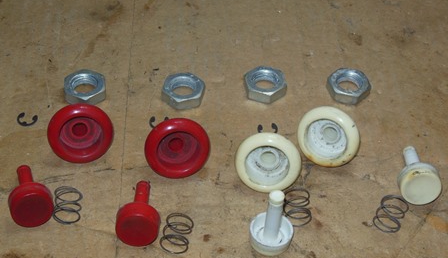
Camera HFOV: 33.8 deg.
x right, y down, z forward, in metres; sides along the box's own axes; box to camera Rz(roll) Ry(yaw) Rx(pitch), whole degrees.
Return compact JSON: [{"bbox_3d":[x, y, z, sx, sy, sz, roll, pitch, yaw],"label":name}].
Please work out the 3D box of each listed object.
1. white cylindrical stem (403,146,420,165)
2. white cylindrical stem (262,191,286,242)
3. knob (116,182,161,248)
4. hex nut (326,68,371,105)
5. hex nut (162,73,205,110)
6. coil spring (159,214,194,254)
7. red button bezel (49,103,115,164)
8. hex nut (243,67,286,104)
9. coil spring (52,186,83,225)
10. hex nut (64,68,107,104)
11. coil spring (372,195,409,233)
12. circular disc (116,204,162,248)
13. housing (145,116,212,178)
[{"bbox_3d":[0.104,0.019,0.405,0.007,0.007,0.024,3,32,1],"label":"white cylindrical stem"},{"bbox_3d":[0.025,0.043,0.362,0.007,0.034,0.007,1,47,-1],"label":"white cylindrical stem"},{"bbox_3d":[-0.043,0.041,0.379,0.021,0.021,0.038,1,34,-1],"label":"knob"},{"bbox_3d":[0.076,-0.027,0.452,0.027,0.009,0.024,12,48,8],"label":"hex nut"},{"bbox_3d":[-0.024,-0.023,0.443,0.027,0.009,0.024,-12,48,-12],"label":"hex nut"},{"bbox_3d":[-0.023,0.052,0.370,0.013,0.013,0.015,10,48,8],"label":"coil spring"},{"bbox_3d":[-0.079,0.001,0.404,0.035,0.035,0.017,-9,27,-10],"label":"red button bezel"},{"bbox_3d":[0.025,-0.027,0.451,0.027,0.009,0.024,13,48,10],"label":"hex nut"},{"bbox_3d":[-0.081,0.039,0.381,0.015,0.015,0.015,-1,47,-3],"label":"coil spring"},{"bbox_3d":[-0.083,-0.025,0.444,0.027,0.009,0.024,17,49,13],"label":"hex nut"},{"bbox_3d":[0.087,0.044,0.381,0.013,0.013,0.014,26,52,21],"label":"coil spring"},{"bbox_3d":[-0.043,0.048,0.367,0.021,0.021,0.011,0,32,-1],"label":"circular disc"},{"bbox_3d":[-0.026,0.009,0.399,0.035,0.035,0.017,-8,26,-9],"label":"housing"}]

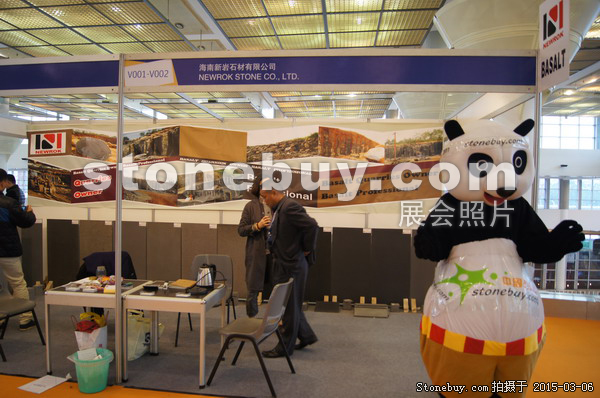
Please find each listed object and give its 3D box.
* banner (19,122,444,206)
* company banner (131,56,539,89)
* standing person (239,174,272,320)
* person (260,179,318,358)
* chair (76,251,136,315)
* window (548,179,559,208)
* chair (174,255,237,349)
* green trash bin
[{"bbox_3d":[-1.025,-0.442,6.220,5.902,1.151,0.030,1,0,6],"label":"banner"},{"bbox_3d":[0.148,-0.910,3.222,2.936,0.213,0.030,1,0,6],"label":"company banner"},{"bbox_3d":[-0.520,0.573,5.400,0.367,1.657,0.456,1,0,40],"label":"standing person"},{"bbox_3d":[-0.083,0.613,4.200,0.565,1.607,0.506,1,0,6],"label":"person"},{"bbox_3d":[-1.995,0.975,4.576,0.565,0.813,0.575,1,0,-5],"label":"chair"},{"bbox_3d":[16.791,-0.364,29.760,0.635,1.934,0.119,1,0,6],"label":"window"},{"bbox_3d":[-0.921,0.999,4.506,0.516,0.804,0.575,1,0,1],"label":"chair"},{"bbox_3d":[-1.530,1.268,3.330,0.293,0.258,0.293,1,0,6],"label":"green trash bin"}]

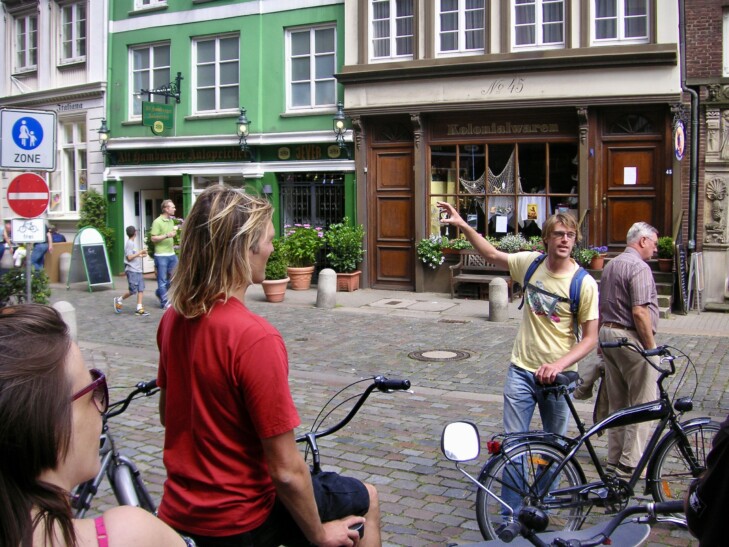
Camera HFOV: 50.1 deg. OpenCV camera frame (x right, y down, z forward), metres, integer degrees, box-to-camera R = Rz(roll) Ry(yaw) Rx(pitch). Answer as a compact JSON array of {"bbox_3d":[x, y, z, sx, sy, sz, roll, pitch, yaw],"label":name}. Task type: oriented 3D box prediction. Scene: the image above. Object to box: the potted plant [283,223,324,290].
[{"bbox_3d":[-1.290,-0.361,16.589,0.860,1.420,0.860,0,5,0],"label":"potted plant"}]

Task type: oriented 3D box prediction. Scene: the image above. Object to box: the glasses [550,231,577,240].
[{"bbox_3d":[1.098,-0.216,4.393,0.140,0.045,0.140,-1,5,-9],"label":"glasses"}]

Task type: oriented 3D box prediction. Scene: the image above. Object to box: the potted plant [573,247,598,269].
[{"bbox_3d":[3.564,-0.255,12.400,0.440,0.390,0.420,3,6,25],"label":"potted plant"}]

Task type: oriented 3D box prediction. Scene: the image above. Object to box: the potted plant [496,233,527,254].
[{"bbox_3d":[2.841,-0.588,15.011,0.570,0.420,0.450,2,6,25],"label":"potted plant"}]

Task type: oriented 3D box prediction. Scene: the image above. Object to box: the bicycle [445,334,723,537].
[{"bbox_3d":[1.375,0.957,4.254,1.800,1.080,0.600,-2,6,-19],"label":"bicycle"}]

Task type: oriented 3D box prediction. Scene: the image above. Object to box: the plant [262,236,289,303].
[{"bbox_3d":[-1.670,-0.080,14.657,0.550,1.220,0.550,0,5,0],"label":"plant"}]

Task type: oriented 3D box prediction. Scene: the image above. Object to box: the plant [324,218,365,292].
[{"bbox_3d":[-0.365,-0.347,14.600,0.680,1.350,0.640,2,6,24],"label":"plant"}]

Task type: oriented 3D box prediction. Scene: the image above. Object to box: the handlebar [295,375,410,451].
[{"bbox_3d":[-0.147,0.553,3.100,0.680,0.280,0.340,-2,6,-16],"label":"handlebar"}]

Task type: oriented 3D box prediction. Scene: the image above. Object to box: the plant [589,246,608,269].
[{"bbox_3d":[4.230,-0.268,14.087,0.360,0.440,0.360,2,6,25],"label":"plant"}]

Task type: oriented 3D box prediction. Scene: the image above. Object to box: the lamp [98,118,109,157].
[{"bbox_3d":[-5.616,-2.932,16.800,0.250,0.830,0.280,2,6,23],"label":"lamp"}]

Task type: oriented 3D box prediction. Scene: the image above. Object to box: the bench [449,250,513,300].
[{"bbox_3d":[2.359,0.031,15.032,1.228,0.910,0.608,2,6,25],"label":"bench"}]

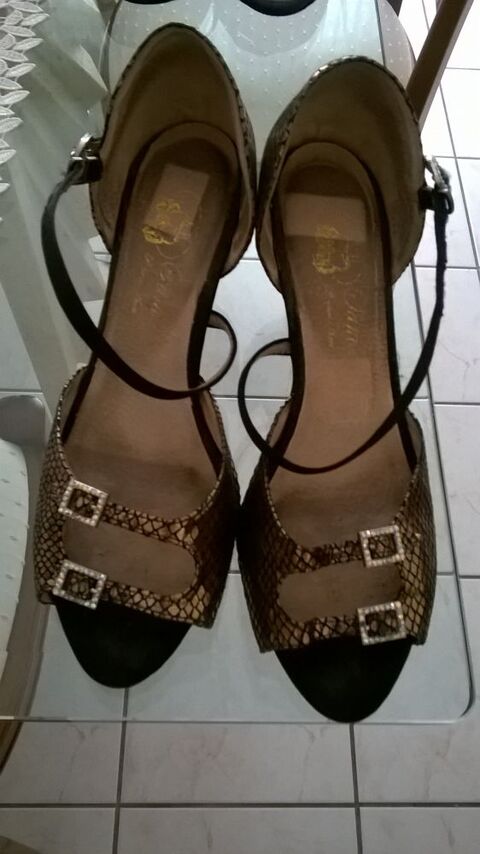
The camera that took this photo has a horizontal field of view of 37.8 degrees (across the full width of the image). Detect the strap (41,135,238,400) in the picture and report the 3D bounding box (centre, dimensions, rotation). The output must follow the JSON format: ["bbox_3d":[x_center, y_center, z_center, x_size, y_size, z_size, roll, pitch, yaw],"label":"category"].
[{"bbox_3d":[-0.039,-0.050,0.277,0.079,0.062,0.118,5,61,0],"label":"strap"}]

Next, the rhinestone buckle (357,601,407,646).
[{"bbox_3d":[0.051,0.071,0.253,0.017,0.004,0.015,3,67,-14],"label":"rhinestone buckle"}]

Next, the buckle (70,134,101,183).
[{"bbox_3d":[-0.062,-0.108,0.283,0.005,0.012,0.014,16,60,-17],"label":"buckle"}]

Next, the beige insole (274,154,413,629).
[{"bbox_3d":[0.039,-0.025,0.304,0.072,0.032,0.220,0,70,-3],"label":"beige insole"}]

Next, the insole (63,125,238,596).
[{"bbox_3d":[-0.031,-0.035,0.306,0.072,0.032,0.220,5,70,0],"label":"insole"}]

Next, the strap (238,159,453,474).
[{"bbox_3d":[0.041,-0.035,0.274,0.084,0.064,0.141,0,61,-3],"label":"strap"}]

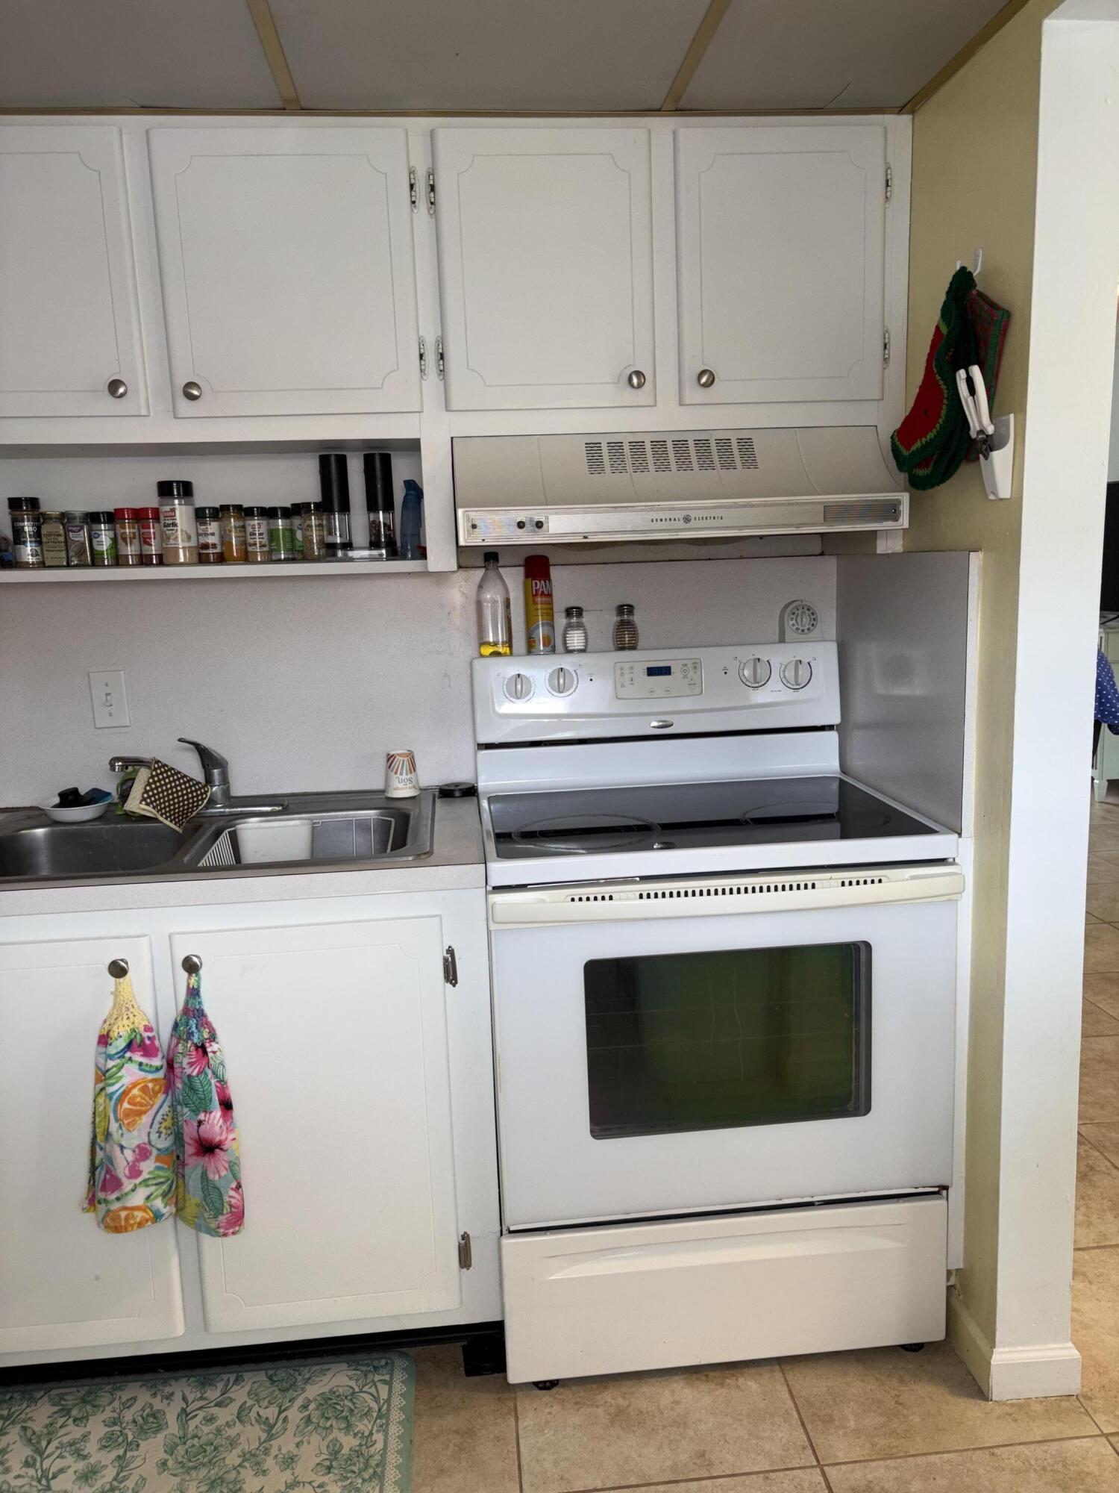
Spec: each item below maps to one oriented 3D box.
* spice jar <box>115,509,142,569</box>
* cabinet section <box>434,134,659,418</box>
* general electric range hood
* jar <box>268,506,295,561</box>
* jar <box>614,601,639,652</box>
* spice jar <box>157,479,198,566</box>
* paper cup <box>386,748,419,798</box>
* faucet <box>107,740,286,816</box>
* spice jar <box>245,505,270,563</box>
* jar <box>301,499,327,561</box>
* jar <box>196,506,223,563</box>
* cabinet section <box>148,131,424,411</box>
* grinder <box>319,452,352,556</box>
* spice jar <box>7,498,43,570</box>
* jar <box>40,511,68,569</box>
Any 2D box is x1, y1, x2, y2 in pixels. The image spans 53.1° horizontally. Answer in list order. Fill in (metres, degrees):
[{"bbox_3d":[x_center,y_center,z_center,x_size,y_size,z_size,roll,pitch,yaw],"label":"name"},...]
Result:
[{"bbox_3d":[-0.804,-0.390,2.093,0.042,0.105,0.042,-5,10,-20],"label":"spice jar"},{"bbox_3d":[-0.035,-0.809,2.001,0.358,0.438,0.310,-3,9,-5],"label":"cabinet section"},{"bbox_3d":[0.189,-0.474,2.069,0.760,0.190,0.445,-3,9,-5],"label":"general electric range hood"},{"bbox_3d":[-0.514,-0.392,2.074,0.043,0.098,0.043,-3,9,-5],"label":"jar"},{"bbox_3d":[0.137,-0.244,2.298,0.051,0.092,0.051,-3,9,-5],"label":"jar"},{"bbox_3d":[-0.699,-0.408,2.054,0.065,0.149,0.065,-3,9,-5],"label":"spice jar"},{"bbox_3d":[-0.316,0.054,2.247,0.072,0.087,0.072,-3,9,-5],"label":"paper cup"},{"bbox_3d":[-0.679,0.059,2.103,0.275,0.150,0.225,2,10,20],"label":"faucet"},{"bbox_3d":[-0.558,-0.391,2.070,0.044,0.099,0.044,-3,9,-5],"label":"spice jar"},{"bbox_3d":[-0.465,-0.407,2.128,0.044,0.109,0.044,-4,10,-12],"label":"jar"},{"bbox_3d":[-0.644,-0.388,2.062,0.045,0.101,0.045,-3,9,-5],"label":"jar"},{"bbox_3d":[-0.450,-0.788,1.966,0.403,0.438,0.310,-3,9,-5],"label":"cabinet section"},{"bbox_3d":[-0.416,-0.448,2.080,0.052,0.183,0.052,-3,9,-5],"label":"grinder"},{"bbox_3d":[-0.985,-0.395,2.075,0.053,0.127,0.053,-7,11,-29],"label":"spice jar"},{"bbox_3d":[-0.936,-0.385,2.081,0.040,0.098,0.040,-6,10,-23],"label":"jar"}]

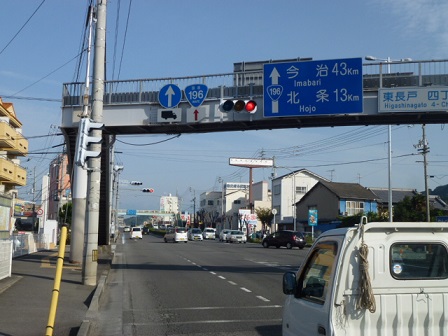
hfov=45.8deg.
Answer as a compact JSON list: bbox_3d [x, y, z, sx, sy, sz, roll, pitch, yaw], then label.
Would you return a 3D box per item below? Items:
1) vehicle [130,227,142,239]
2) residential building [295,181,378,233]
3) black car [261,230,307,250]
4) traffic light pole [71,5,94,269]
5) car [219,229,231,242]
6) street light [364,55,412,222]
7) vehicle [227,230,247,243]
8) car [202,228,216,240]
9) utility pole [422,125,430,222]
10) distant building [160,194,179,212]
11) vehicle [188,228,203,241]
[{"bbox_3d":[-12.463,9.313,75.443,1.480,1.670,3.400,2,-6,-11],"label":"vehicle"},{"bbox_3d":[12.612,5.017,58.799,5.000,6.800,13.000,2,-6,-11],"label":"residential building"},{"bbox_3d":[5.102,6.180,45.838,1.700,1.520,3.900,6,-9,-44],"label":"black car"},{"bbox_3d":[-5.644,-1.424,21.312,0.600,10.400,0.600,2,-7,-12],"label":"traffic light pole"},{"bbox_3d":[0.608,8.237,64.500,1.680,1.450,4.300,2,-7,-10],"label":"car"},{"bbox_3d":[9.185,-0.601,29.424,2.850,11.400,0.350,2,-6,-11],"label":"street light"},{"bbox_3d":[1.433,7.582,58.500,1.700,1.420,4.400,2,-6,-8],"label":"vehicle"},{"bbox_3d":[-2.034,9.350,76.000,1.520,1.750,3.500,2,-7,-10],"label":"car"},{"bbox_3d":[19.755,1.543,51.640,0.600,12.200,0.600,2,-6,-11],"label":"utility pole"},{"bbox_3d":[-42.008,34.631,413.145,13.500,26.000,18.000,2,-6,-11],"label":"distant building"},{"bbox_3d":[-3.664,8.553,67.993,1.480,1.620,3.400,2,-6,-11],"label":"vehicle"}]

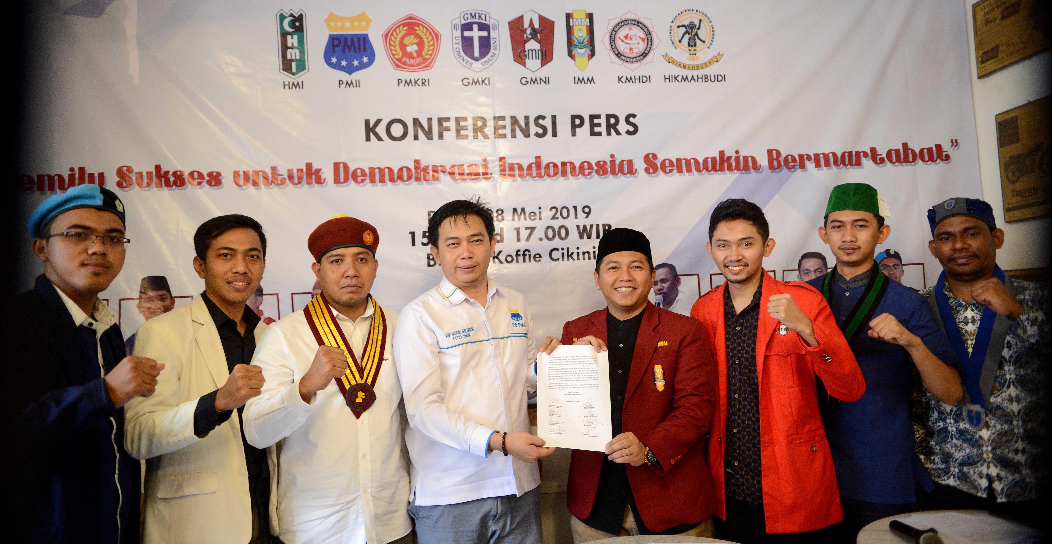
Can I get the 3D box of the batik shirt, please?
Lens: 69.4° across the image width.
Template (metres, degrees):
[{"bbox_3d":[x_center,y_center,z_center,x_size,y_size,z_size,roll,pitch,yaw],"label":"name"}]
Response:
[{"bbox_3d":[1.352,0.337,2.250,0.450,0.640,0.310,-3,-2,27],"label":"batik shirt"}]

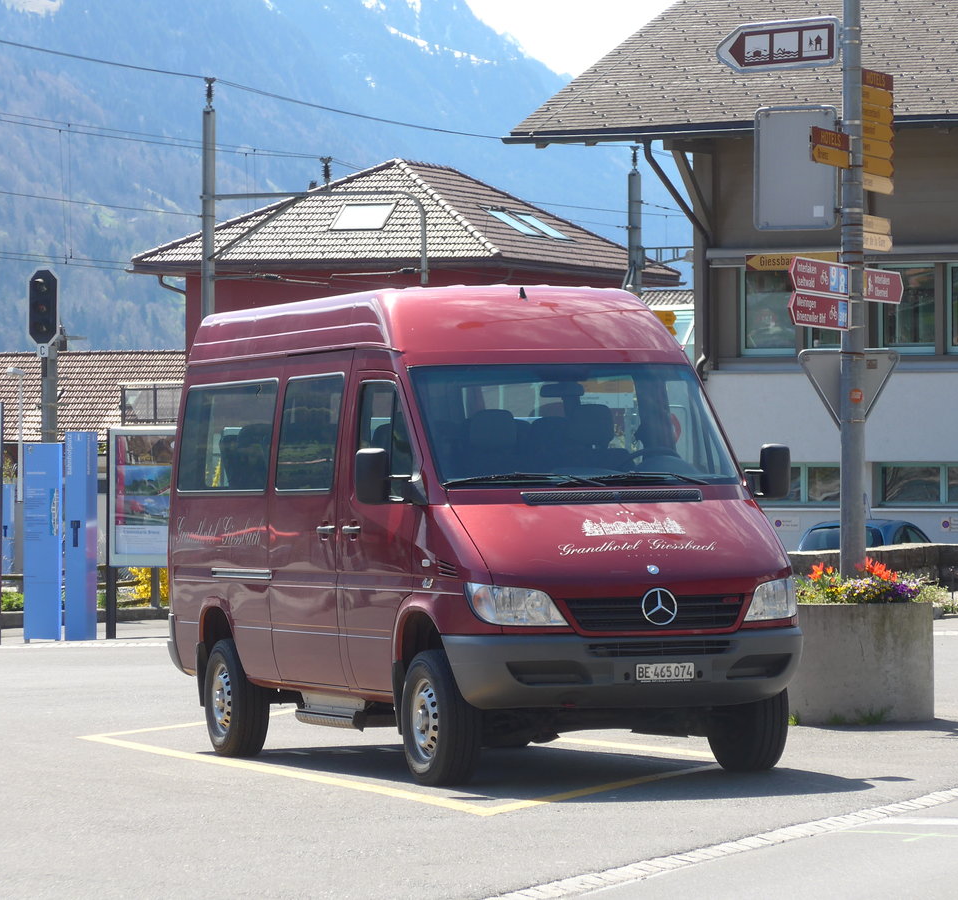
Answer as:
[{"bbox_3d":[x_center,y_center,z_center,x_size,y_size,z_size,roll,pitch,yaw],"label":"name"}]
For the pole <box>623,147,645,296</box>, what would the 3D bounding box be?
[{"bbox_3d":[3.364,-2.178,99.017,0.260,8.780,0.260,0,0,21],"label":"pole"}]

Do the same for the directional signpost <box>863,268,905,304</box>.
[{"bbox_3d":[2.588,-1.043,29.200,0.030,0.200,0.750,0,0,18],"label":"directional signpost"}]

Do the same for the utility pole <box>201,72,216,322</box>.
[{"bbox_3d":[-4.960,-2.355,84.018,0.240,8.930,0.240,0,0,21],"label":"utility pole"}]

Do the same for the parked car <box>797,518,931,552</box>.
[{"bbox_3d":[5.850,1.729,67.390,1.660,1.440,3.850,0,0,20],"label":"parked car"}]

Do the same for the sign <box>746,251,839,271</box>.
[{"bbox_3d":[2.000,-1.199,29.100,0.680,0.105,0.030,0,0,28],"label":"sign"}]

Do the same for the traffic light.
[{"bbox_3d":[-7.154,-2.352,75.000,0.490,1.240,0.300,0,0,18],"label":"traffic light"}]

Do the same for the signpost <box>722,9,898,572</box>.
[{"bbox_3d":[2.136,-1.051,28.700,1.120,3.700,0.800,0,0,12],"label":"signpost"}]

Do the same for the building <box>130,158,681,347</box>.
[{"bbox_3d":[-1.364,-2.308,111.332,9.300,9.100,14.200,0,0,21],"label":"building"}]

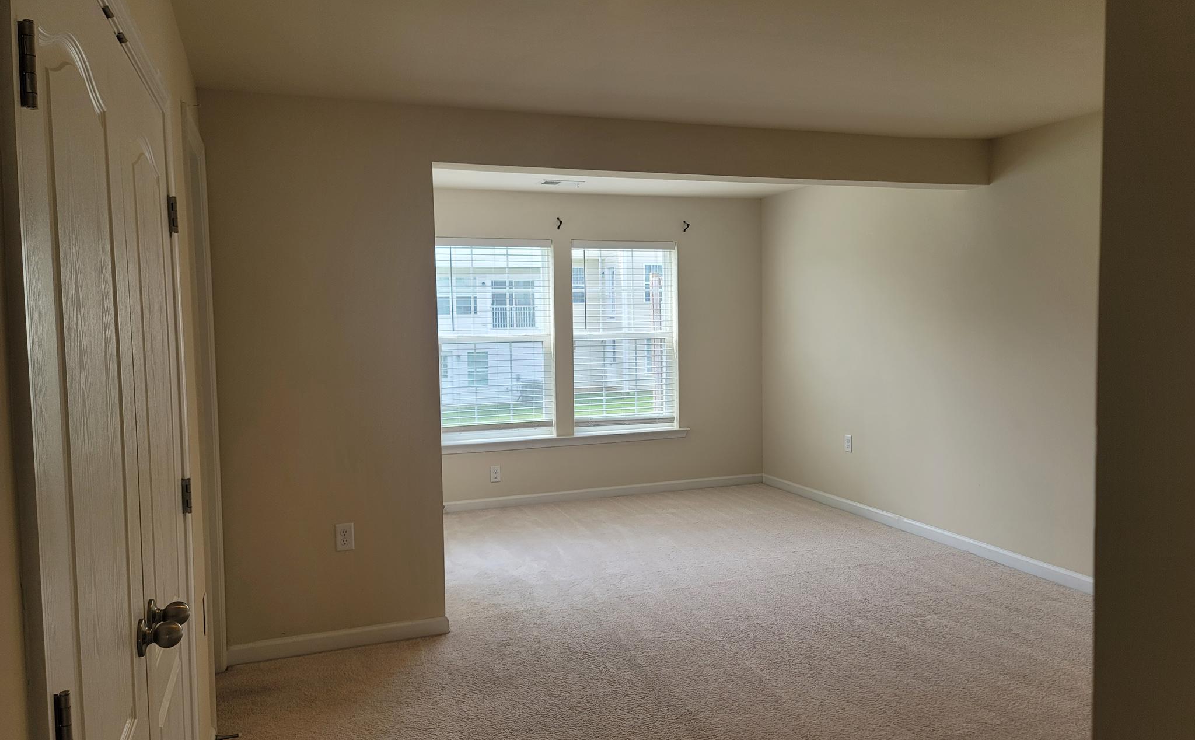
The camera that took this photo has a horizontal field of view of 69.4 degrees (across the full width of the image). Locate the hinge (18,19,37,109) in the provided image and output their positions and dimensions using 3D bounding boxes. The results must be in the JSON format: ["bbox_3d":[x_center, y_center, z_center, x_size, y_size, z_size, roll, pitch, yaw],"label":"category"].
[{"bbox_3d":[-0.624,-0.334,0.944,0.013,0.092,0.018,-2,4,-20],"label":"hinge"}]

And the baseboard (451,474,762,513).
[{"bbox_3d":[0.037,0.985,6.871,2.935,0.077,0.015,-2,4,-20],"label":"baseboard"}]

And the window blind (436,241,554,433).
[{"bbox_3d":[-0.780,-0.225,6.573,0.901,1.512,0.100,-2,4,-20],"label":"window blind"}]

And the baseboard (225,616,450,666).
[{"bbox_3d":[-1.131,1.194,3.830,0.944,0.077,0.015,-2,4,-20],"label":"baseboard"}]

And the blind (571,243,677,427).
[{"bbox_3d":[0.208,-0.292,6.923,0.889,1.461,0.060,-2,4,-20],"label":"blind"}]

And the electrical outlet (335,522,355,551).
[{"bbox_3d":[-1.114,0.739,3.814,0.073,0.117,0.008,-2,4,-20],"label":"electrical outlet"}]

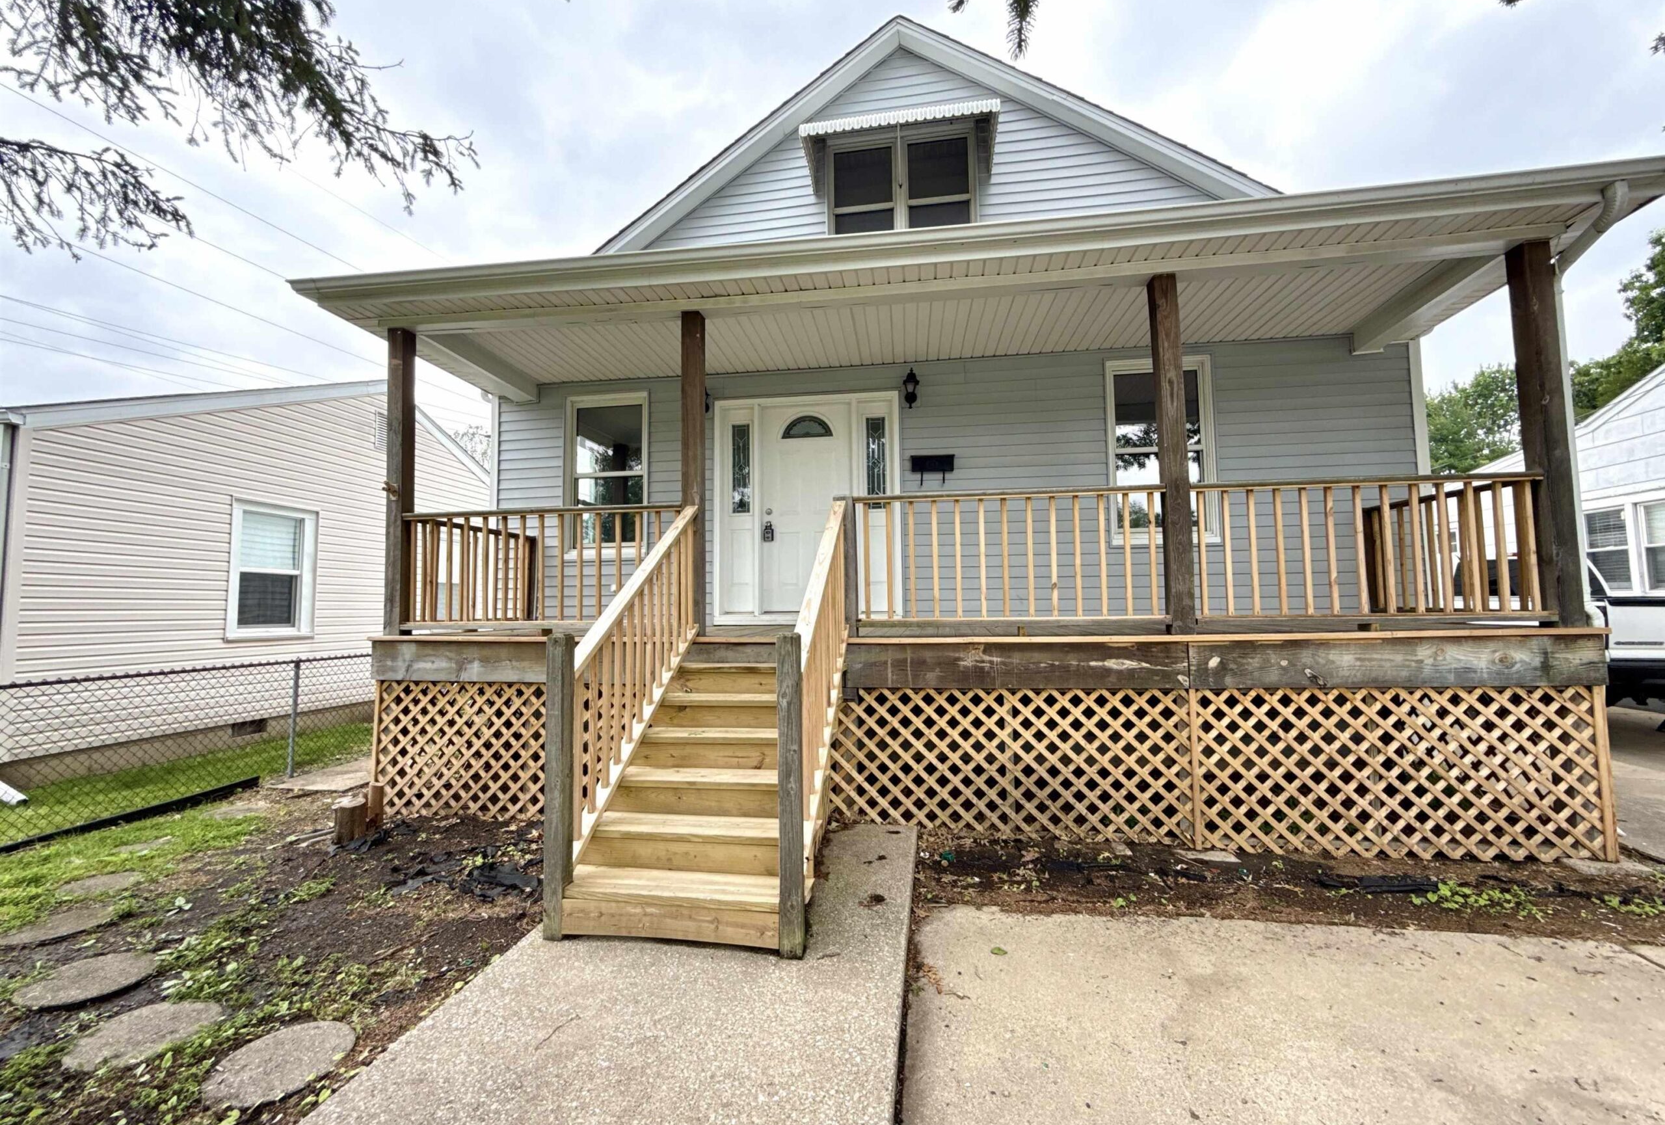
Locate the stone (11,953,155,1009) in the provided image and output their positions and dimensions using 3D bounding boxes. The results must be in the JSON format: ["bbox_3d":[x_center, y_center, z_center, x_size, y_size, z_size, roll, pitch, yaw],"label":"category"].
[{"bbox_3d":[-2.969,1.692,2.704,0.410,0.050,0.410,-1,-4,8],"label":"stone"}]

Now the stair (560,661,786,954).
[{"bbox_3d":[-0.562,1.169,3.832,1.080,1.120,1.720,-1,-4,8],"label":"stair"}]

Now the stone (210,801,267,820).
[{"bbox_3d":[-4.451,1.885,5.017,0.400,0.050,0.400,-1,-4,8],"label":"stone"}]

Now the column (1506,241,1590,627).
[{"bbox_3d":[4.498,-0.822,4.254,0.140,2.419,0.140,-1,-4,8],"label":"column"}]

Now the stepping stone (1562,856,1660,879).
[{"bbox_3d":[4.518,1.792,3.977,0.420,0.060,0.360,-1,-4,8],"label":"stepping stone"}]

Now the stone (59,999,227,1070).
[{"bbox_3d":[-2.420,1.682,2.374,0.395,0.050,0.395,-1,-4,8],"label":"stone"}]

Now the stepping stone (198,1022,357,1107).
[{"bbox_3d":[-1.789,1.645,2.191,0.404,0.050,0.404,-1,-4,8],"label":"stepping stone"}]

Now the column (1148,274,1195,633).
[{"bbox_3d":[2.282,-0.741,4.547,0.140,2.423,0.140,-1,-4,8],"label":"column"}]

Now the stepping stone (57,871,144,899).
[{"bbox_3d":[-4.028,1.801,3.702,0.390,0.050,0.390,-1,-4,8],"label":"stepping stone"}]

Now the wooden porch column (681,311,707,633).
[{"bbox_3d":[-1.022,-0.659,4.986,0.140,2.399,0.140,-1,-4,8],"label":"wooden porch column"}]

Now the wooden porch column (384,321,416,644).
[{"bbox_3d":[-3.400,-0.638,5.305,0.140,2.410,0.140,-1,-4,8],"label":"wooden porch column"}]

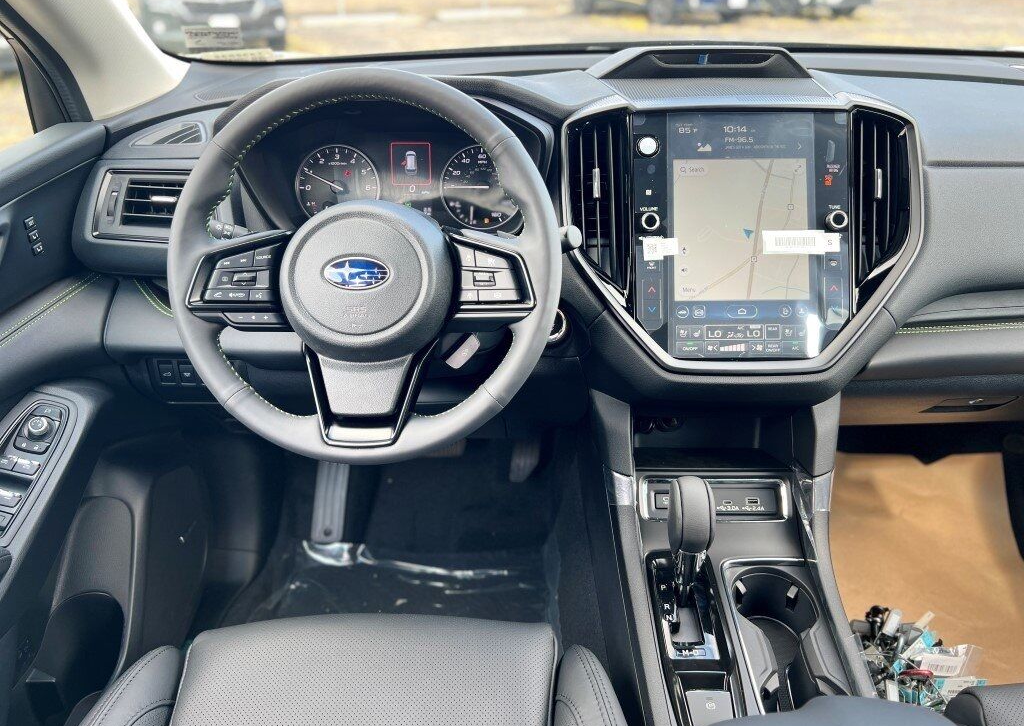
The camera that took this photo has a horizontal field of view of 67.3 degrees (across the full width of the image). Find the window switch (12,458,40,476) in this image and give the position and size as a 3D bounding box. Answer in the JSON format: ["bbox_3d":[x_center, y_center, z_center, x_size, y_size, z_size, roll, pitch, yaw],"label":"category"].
[{"bbox_3d":[-0.469,0.100,0.745,0.023,0.011,0.017,9,47,-11],"label":"window switch"}]

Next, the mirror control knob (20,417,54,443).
[{"bbox_3d":[-0.461,0.063,0.750,0.027,0.016,0.026,9,47,-11],"label":"mirror control knob"}]

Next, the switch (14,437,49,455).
[{"bbox_3d":[-0.468,0.081,0.750,0.029,0.010,0.015,9,47,-11],"label":"switch"}]

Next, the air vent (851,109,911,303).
[{"bbox_3d":[0.387,-0.166,0.815,0.066,0.194,0.040,0,1,0],"label":"air vent"}]

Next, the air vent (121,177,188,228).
[{"bbox_3d":[-0.402,-0.187,0.895,0.102,0.057,0.040,0,3,3],"label":"air vent"}]

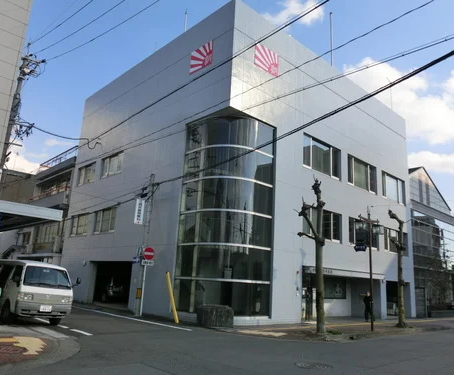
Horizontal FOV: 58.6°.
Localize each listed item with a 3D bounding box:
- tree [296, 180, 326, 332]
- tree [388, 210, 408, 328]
[{"bbox_3d":[3.272,2.440,15.314,0.980,5.900,0.750,0,-14,12],"label":"tree"},{"bbox_3d":[8.462,3.939,19.989,0.920,5.710,0.750,-3,-15,22],"label":"tree"}]

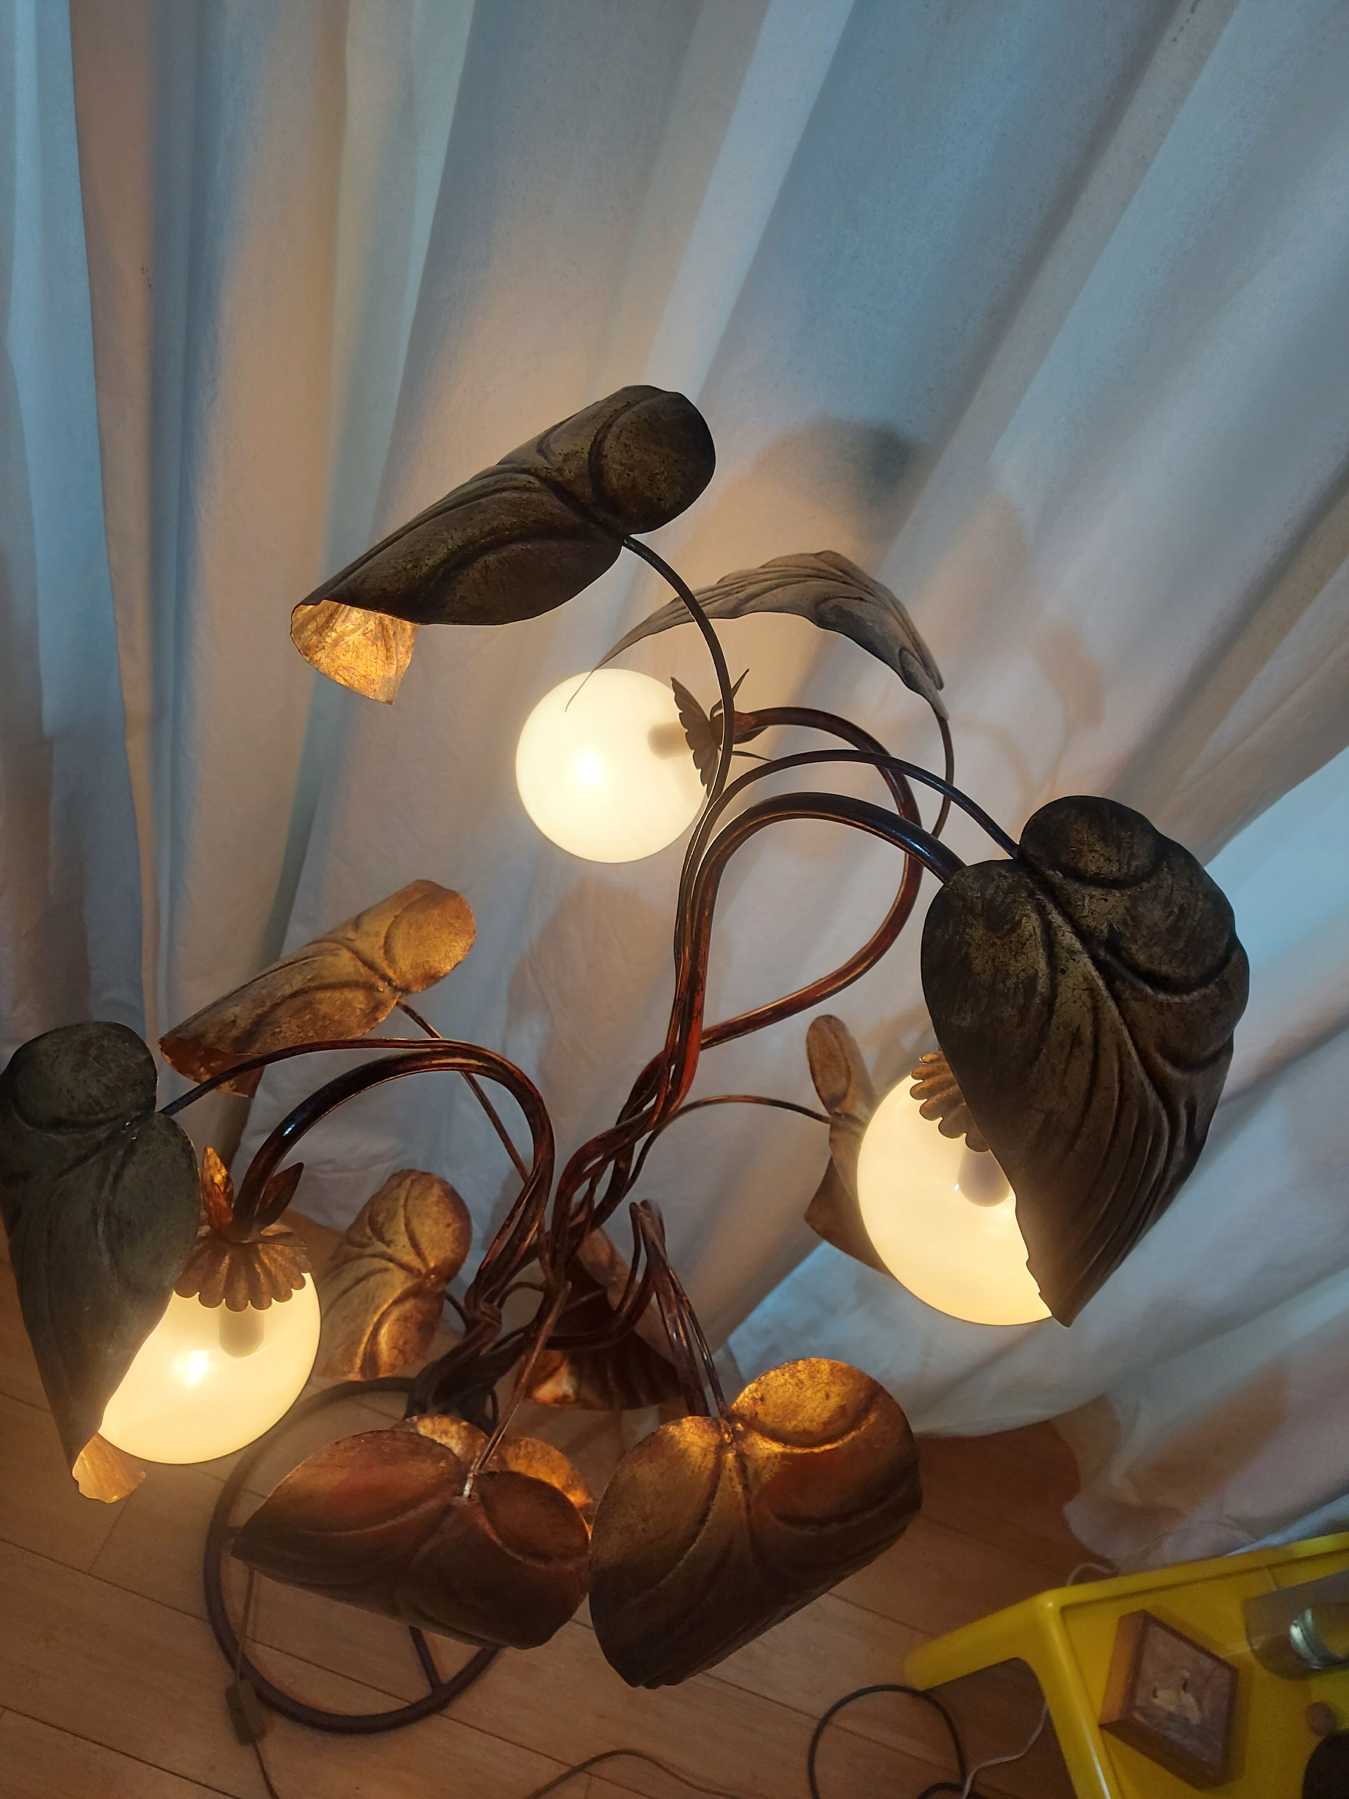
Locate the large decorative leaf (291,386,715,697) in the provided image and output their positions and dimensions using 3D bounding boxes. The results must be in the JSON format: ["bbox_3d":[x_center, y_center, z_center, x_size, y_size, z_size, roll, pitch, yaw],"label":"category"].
[{"bbox_3d":[-0.088,-0.186,0.650,0.230,0.067,0.107,-32,38,-3],"label":"large decorative leaf"}]

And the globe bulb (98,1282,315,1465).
[{"bbox_3d":[-0.247,0.225,0.645,0.123,0.123,0.123,23,49,0],"label":"globe bulb"}]

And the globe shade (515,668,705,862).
[{"bbox_3d":[-0.042,-0.088,0.832,0.128,0.128,0.128,7,55,-10],"label":"globe shade"}]

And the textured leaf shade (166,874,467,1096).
[{"bbox_3d":[-0.252,0.062,0.881,0.220,0.067,0.107,-29,38,-3],"label":"textured leaf shade"}]

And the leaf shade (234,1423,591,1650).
[{"bbox_3d":[-0.148,0.358,0.700,0.190,0.100,0.090,18,50,-4],"label":"leaf shade"}]

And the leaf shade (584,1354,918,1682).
[{"bbox_3d":[0.046,0.355,0.707,0.148,0.215,0.092,12,29,-16],"label":"leaf shade"}]

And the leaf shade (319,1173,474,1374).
[{"bbox_3d":[-0.229,0.287,0.950,0.125,0.105,0.155,15,50,-6],"label":"leaf shade"}]

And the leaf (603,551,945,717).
[{"bbox_3d":[0.060,-0.170,0.809,0.241,0.087,0.113,-1,21,-3],"label":"leaf"}]

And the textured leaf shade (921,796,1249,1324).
[{"bbox_3d":[0.181,0.071,0.548,0.128,0.225,0.077,-8,17,-19],"label":"textured leaf shade"}]

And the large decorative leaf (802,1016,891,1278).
[{"bbox_3d":[0.149,0.194,0.970,0.100,0.110,0.185,9,51,-11],"label":"large decorative leaf"}]

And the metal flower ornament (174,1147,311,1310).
[{"bbox_3d":[-0.219,0.168,0.630,0.072,0.059,0.072,22,35,0],"label":"metal flower ornament"}]

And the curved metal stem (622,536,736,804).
[{"bbox_3d":[0.000,-0.100,0.563,0.080,0.130,0.019,15,50,-6],"label":"curved metal stem"}]

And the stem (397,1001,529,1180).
[{"bbox_3d":[-0.126,0.114,0.748,0.123,0.058,0.008,42,52,16],"label":"stem"}]

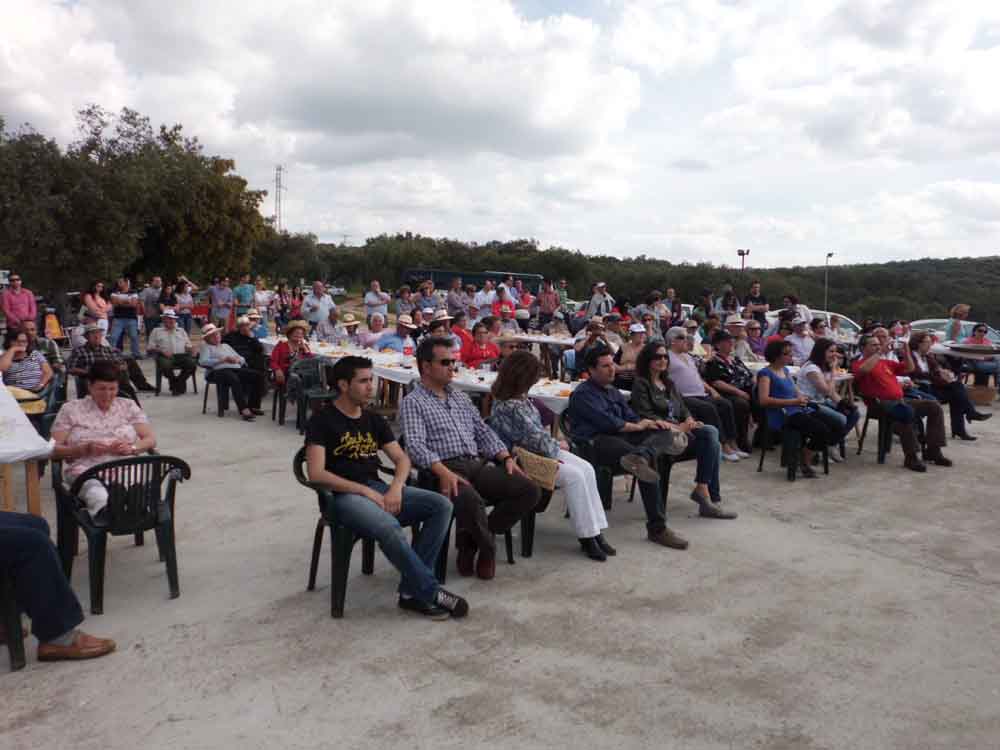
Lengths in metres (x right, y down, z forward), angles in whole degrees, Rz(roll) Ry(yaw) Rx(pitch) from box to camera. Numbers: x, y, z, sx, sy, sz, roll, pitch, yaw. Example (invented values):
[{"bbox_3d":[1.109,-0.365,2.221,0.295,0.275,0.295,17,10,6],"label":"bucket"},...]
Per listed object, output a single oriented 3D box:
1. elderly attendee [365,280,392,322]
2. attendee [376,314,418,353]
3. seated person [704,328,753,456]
[{"bbox_3d":[-2.316,-0.875,14.200,0.520,1.750,0.400,0,7,-12],"label":"elderly attendee"},{"bbox_3d":[-1.338,-0.156,10.100,0.550,1.290,0.750,-3,8,-30],"label":"attendee"},{"bbox_3d":[2.357,0.212,7.616,0.550,1.250,0.800,-3,7,-33],"label":"seated person"}]

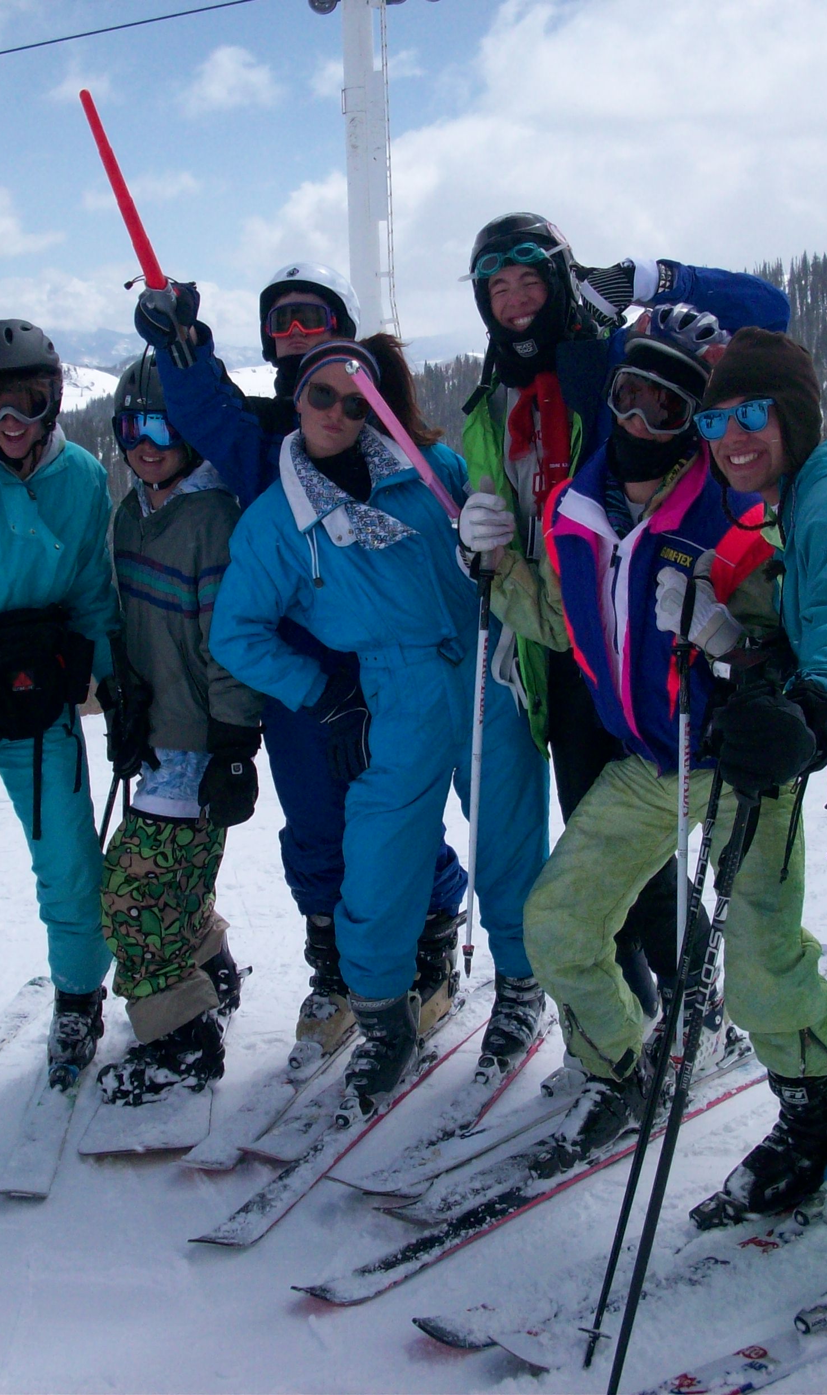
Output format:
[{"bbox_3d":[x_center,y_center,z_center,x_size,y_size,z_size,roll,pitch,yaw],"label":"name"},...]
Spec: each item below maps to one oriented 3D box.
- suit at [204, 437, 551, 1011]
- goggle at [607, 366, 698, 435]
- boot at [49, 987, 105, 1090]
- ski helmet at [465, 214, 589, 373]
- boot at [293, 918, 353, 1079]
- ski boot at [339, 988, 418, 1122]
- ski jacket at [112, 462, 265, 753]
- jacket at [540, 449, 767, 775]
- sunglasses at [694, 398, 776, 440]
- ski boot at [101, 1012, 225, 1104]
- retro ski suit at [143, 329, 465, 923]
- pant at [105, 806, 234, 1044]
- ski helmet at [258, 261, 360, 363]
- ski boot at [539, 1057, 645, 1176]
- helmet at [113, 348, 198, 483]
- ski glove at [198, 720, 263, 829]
[{"bbox_3d":[-0.049,0.009,4.317,0.690,1.240,0.460,0,10,10],"label":"suit"},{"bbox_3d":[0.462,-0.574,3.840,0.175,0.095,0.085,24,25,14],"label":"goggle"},{"bbox_3d":[-0.812,0.772,4.816,0.120,0.280,0.300,0,8,7],"label":"boot"},{"bbox_3d":[0.262,-0.905,4.450,0.230,0.285,0.270,-13,6,17],"label":"ski helmet"},{"bbox_3d":[-0.202,0.677,4.910,0.120,0.300,0.310,3,10,22],"label":"boot"},{"bbox_3d":[-0.070,0.752,4.562,0.115,0.260,0.290,3,10,22],"label":"ski boot"},{"bbox_3d":[-0.505,-0.216,4.448,0.420,0.660,0.320,4,12,29],"label":"ski jacket"},{"bbox_3d":[0.490,-0.171,4.000,0.450,0.650,0.300,4,20,17],"label":"jacket"},{"bbox_3d":[0.555,-0.479,3.420,0.145,0.050,0.140,-14,7,18],"label":"sunglasses"},{"bbox_3d":[-0.563,0.788,4.620,0.300,0.250,0.130,-3,8,-17],"label":"ski boot"},{"bbox_3d":[-0.230,-0.185,4.587,0.700,1.340,0.460,1,10,15],"label":"retro ski suit"},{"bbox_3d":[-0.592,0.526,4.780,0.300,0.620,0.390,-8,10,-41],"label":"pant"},{"bbox_3d":[-0.228,-0.857,4.438,0.225,0.235,0.280,2,11,20],"label":"ski helmet"},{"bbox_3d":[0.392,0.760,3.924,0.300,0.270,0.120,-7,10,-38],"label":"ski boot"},{"bbox_3d":[-0.619,-0.686,4.800,0.215,0.270,0.265,1,12,-2],"label":"helmet"},{"bbox_3d":[-0.402,0.168,4.374,0.135,0.240,0.130,2,11,20],"label":"ski glove"}]

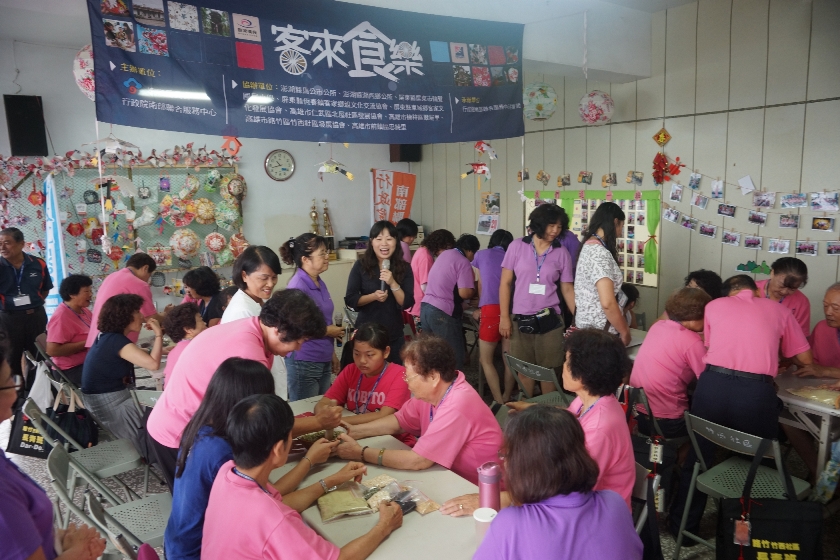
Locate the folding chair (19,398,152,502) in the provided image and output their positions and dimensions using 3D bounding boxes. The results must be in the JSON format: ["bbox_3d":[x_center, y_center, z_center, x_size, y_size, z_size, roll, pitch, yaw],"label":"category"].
[{"bbox_3d":[-1.707,0.976,3.190,0.500,0.780,0.450,-7,10,-36],"label":"folding chair"}]

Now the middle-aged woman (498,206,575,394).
[{"bbox_3d":[0.825,0.292,4.165,0.520,1.609,0.310,0,8,7],"label":"middle-aged woman"}]

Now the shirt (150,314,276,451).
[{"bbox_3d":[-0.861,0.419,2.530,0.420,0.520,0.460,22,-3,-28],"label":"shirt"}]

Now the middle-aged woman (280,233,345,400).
[{"bbox_3d":[-0.570,0.487,3.445,0.370,1.500,0.430,2,9,25],"label":"middle-aged woman"}]

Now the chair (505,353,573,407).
[{"bbox_3d":[0.870,0.821,3.824,0.500,0.780,0.450,-7,10,-36],"label":"chair"}]

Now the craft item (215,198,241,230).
[{"bbox_3d":[-1.740,-0.602,5.495,0.250,0.280,0.200,-7,10,-36],"label":"craft item"}]

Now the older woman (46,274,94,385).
[{"bbox_3d":[-2.460,0.577,4.700,0.740,1.230,0.520,-4,9,-17],"label":"older woman"}]

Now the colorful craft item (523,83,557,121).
[{"bbox_3d":[0.922,-1.377,4.680,0.290,0.290,0.290,-1,8,0],"label":"colorful craft item"}]

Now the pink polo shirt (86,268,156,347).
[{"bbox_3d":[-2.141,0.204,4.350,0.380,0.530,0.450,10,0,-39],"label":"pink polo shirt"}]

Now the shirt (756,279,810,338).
[{"bbox_3d":[2.206,0.220,3.699,0.480,0.620,0.320,7,12,44],"label":"shirt"}]

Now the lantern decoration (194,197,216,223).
[{"bbox_3d":[-2.117,-0.686,5.987,0.240,0.270,0.170,-8,10,-37],"label":"lantern decoration"}]

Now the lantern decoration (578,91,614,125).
[{"bbox_3d":[1.437,-1.405,4.940,0.290,0.280,0.290,-8,10,-37],"label":"lantern decoration"}]

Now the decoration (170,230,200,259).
[{"bbox_3d":[-2.270,-0.344,5.871,0.310,0.310,0.200,-8,10,-37],"label":"decoration"}]

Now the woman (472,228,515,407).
[{"bbox_3d":[0.643,0.315,4.969,0.400,1.458,0.440,-6,10,-24],"label":"woman"}]

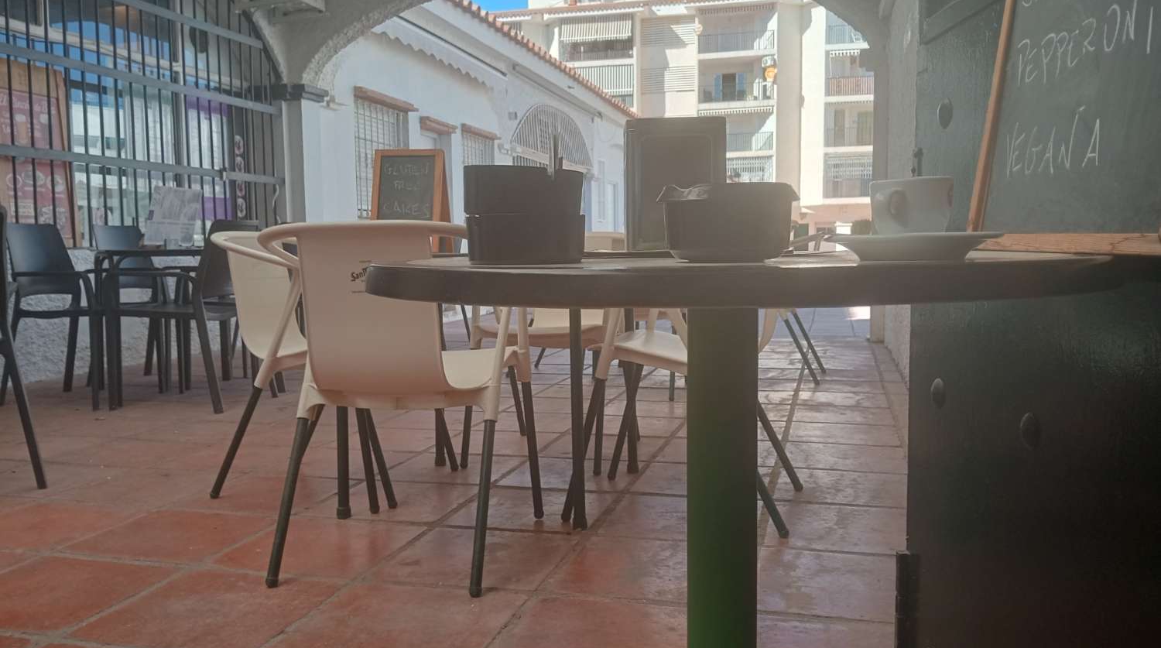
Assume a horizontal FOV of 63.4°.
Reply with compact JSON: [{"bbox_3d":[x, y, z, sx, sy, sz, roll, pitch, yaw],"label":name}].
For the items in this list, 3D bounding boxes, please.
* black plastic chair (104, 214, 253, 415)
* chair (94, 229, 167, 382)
[{"bbox_3d":[-1.847,-0.054,4.500,0.590,0.865,0.550,0,5,15],"label":"black plastic chair"},{"bbox_3d":[-2.359,-0.106,5.244,0.590,0.865,0.550,1,5,18],"label":"chair"}]

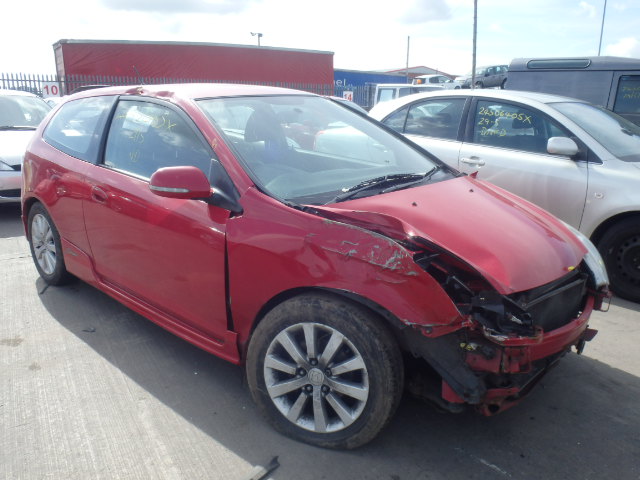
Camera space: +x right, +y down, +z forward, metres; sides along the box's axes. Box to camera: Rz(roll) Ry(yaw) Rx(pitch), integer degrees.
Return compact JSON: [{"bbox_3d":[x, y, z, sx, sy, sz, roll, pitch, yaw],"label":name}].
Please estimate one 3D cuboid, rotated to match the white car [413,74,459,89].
[{"bbox_3d":[9.040,-12.015,40.000,4.000,1.480,1.680,-8,17,-29],"label":"white car"}]

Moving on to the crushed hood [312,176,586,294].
[{"bbox_3d":[0.693,-0.084,2.326,0.838,0.222,1.242,30,30,35],"label":"crushed hood"}]

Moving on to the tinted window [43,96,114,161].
[{"bbox_3d":[-1.583,-0.736,3.354,0.101,0.394,0.889,11,2,-45],"label":"tinted window"}]

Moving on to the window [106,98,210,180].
[{"bbox_3d":[-0.836,-0.525,2.675,1.121,0.414,0.091,14,2,41],"label":"window"}]

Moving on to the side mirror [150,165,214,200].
[{"bbox_3d":[-0.583,-0.236,2.168,0.131,0.136,0.227,14,20,41],"label":"side mirror"}]

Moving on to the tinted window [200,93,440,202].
[{"bbox_3d":[0.041,-0.555,2.811,1.303,0.131,0.909,-15,49,-45],"label":"tinted window"}]

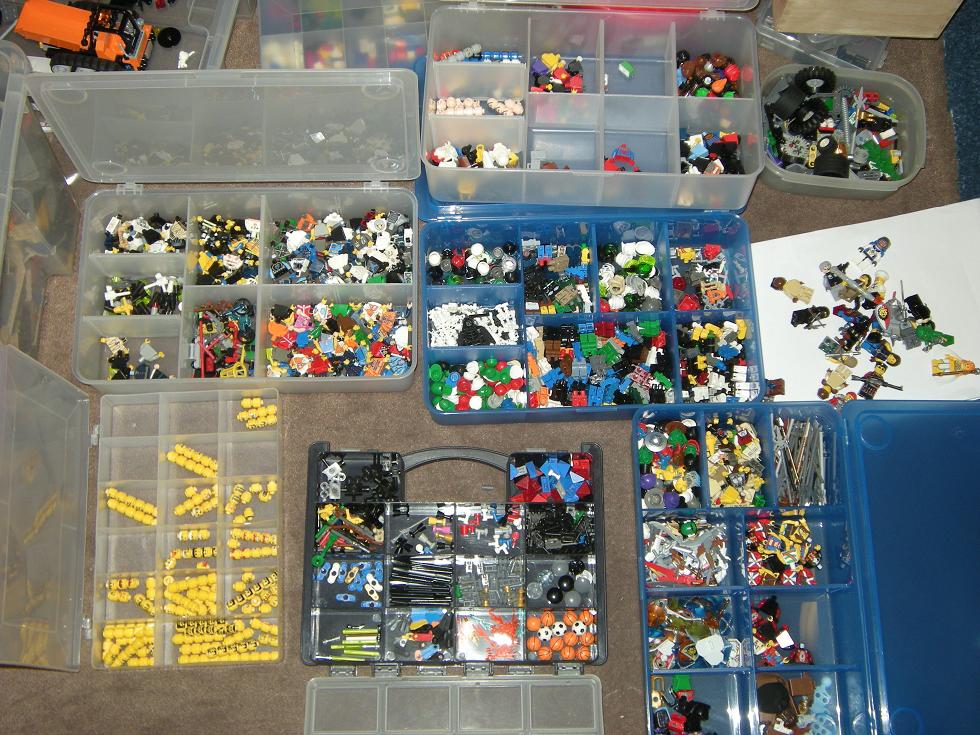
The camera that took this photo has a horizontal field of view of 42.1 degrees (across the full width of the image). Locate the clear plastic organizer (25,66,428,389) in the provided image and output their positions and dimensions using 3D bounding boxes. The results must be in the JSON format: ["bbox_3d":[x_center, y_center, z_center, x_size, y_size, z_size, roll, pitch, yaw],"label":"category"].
[{"bbox_3d":[-0.234,-0.112,1.192,0.340,0.259,0.221,-1,74,-2],"label":"clear plastic organizer"}]

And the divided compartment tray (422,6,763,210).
[{"bbox_3d":[0.102,-0.261,1.290,0.333,0.060,0.200,2,63,0],"label":"divided compartment tray"}]

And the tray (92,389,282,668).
[{"bbox_3d":[-0.287,0.155,1.228,0.173,0.037,0.262,-2,74,-3],"label":"tray"}]

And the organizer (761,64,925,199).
[{"bbox_3d":[0.370,-0.245,1.359,0.173,0.049,0.136,6,74,0],"label":"organizer"}]

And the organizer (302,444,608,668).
[{"bbox_3d":[-0.033,0.180,1.225,0.281,0.045,0.208,0,74,-2],"label":"organizer"}]

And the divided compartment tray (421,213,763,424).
[{"bbox_3d":[0.098,-0.047,1.288,0.333,0.060,0.200,-2,74,-2],"label":"divided compartment tray"}]

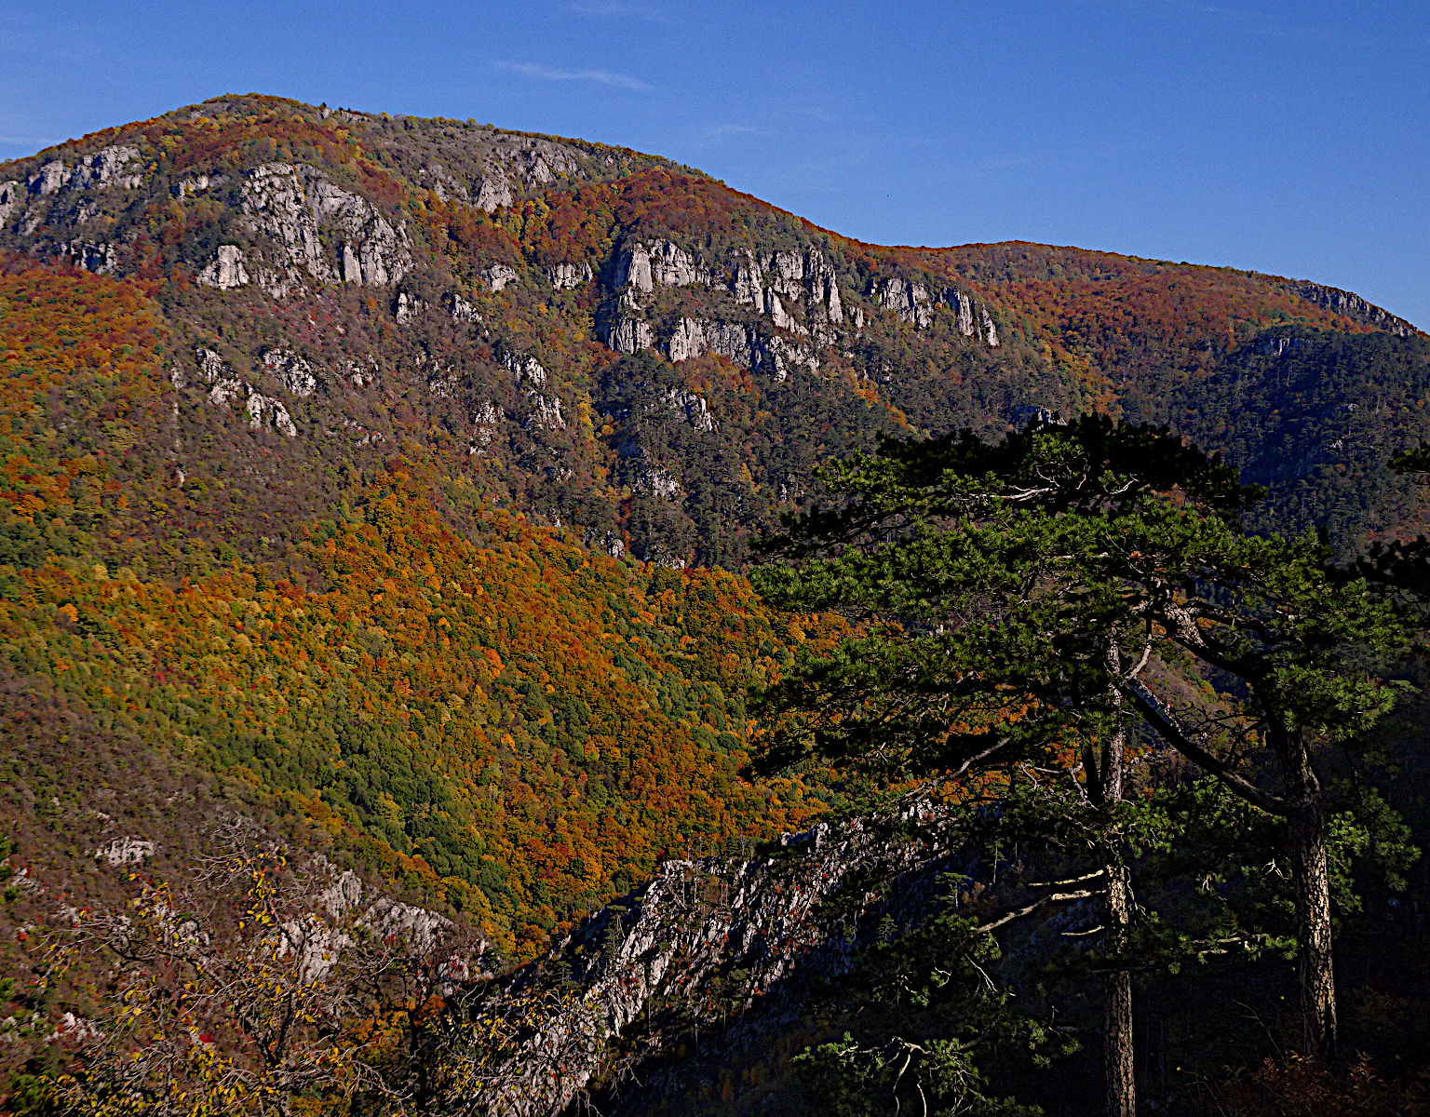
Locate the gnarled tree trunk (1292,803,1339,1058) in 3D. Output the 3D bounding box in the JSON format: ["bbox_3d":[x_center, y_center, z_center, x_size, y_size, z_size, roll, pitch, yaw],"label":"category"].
[{"bbox_3d":[6.385,3.981,16.000,0.360,2.750,0.360,-3,0,0],"label":"gnarled tree trunk"}]

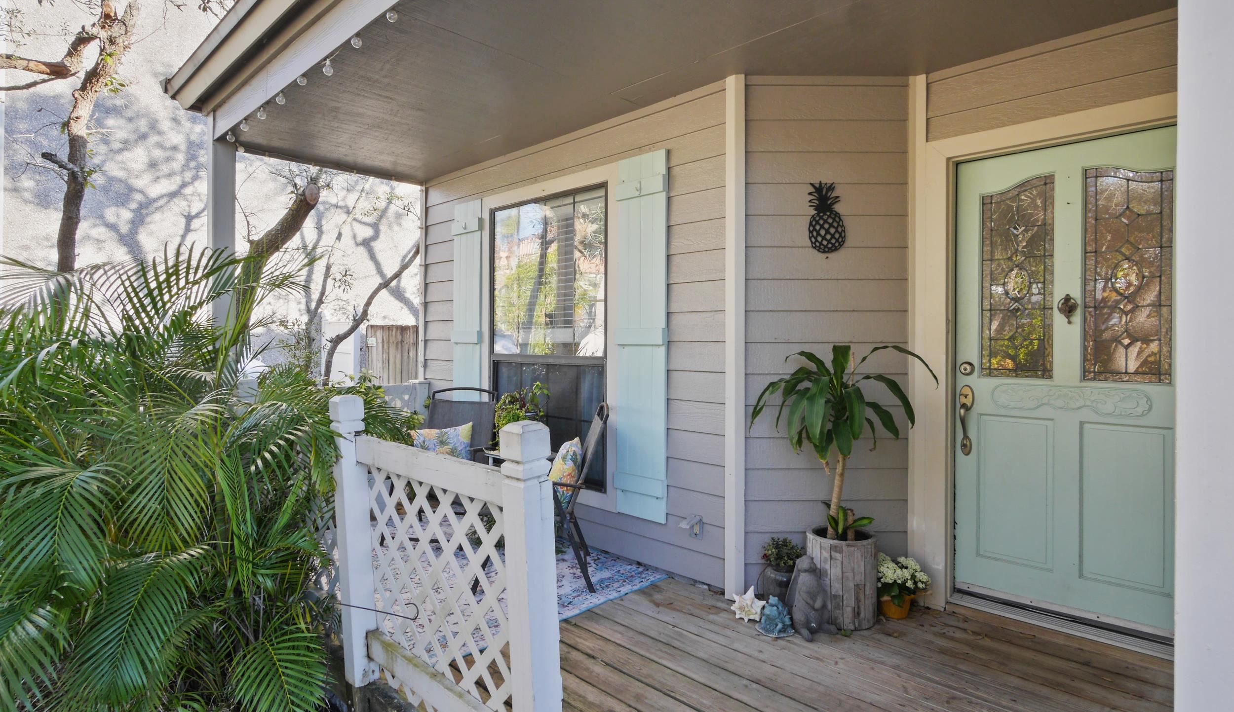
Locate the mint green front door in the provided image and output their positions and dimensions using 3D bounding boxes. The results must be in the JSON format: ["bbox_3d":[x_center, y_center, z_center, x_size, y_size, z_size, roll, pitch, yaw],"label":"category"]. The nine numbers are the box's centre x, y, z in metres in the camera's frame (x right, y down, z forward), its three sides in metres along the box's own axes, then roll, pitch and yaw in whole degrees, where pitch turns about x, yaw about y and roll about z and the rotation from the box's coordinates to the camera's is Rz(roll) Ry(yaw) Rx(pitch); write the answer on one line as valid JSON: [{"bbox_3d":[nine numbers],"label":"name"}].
[{"bbox_3d":[1.957,0.104,2.775,0.910,2.030,0.050,1,2,44],"label":"mint green front door"}]

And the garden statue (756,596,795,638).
[{"bbox_3d":[0.697,1.131,2.820,0.165,0.143,0.160,1,1,41],"label":"garden statue"}]

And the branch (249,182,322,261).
[{"bbox_3d":[-2.790,-1.110,5.400,0.620,0.670,0.400,0,1,0],"label":"branch"}]

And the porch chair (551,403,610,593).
[{"bbox_3d":[-0.410,0.724,3.500,0.700,0.930,0.570,0,1,-5],"label":"porch chair"}]

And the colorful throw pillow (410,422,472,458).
[{"bbox_3d":[-1.134,0.655,4.160,0.420,0.400,0.140,-6,-18,9],"label":"colorful throw pillow"}]

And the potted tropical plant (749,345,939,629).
[{"bbox_3d":[1.030,0.572,2.880,0.840,1.260,0.620,0,1,6],"label":"potted tropical plant"}]

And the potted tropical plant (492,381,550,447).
[{"bbox_3d":[-0.593,0.375,3.950,0.340,0.420,0.320,0,1,6],"label":"potted tropical plant"}]

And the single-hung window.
[{"bbox_3d":[-0.449,-0.104,4.114,1.165,1.803,0.085,1,1,44],"label":"single-hung window"}]

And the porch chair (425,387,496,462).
[{"bbox_3d":[-1.145,0.709,4.265,0.580,0.930,0.690,0,1,10],"label":"porch chair"}]

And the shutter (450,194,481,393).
[{"bbox_3d":[-1.095,-0.123,4.666,0.352,1.967,0.045,1,1,44],"label":"shutter"}]

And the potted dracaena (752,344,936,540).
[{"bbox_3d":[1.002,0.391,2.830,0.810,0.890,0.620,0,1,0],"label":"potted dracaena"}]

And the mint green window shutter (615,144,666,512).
[{"bbox_3d":[0.129,-0.101,3.493,0.352,1.967,0.045,1,1,44],"label":"mint green window shutter"}]

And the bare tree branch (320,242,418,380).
[{"bbox_3d":[-2.310,-0.420,6.000,0.910,1.320,0.450,0,1,0],"label":"bare tree branch"}]

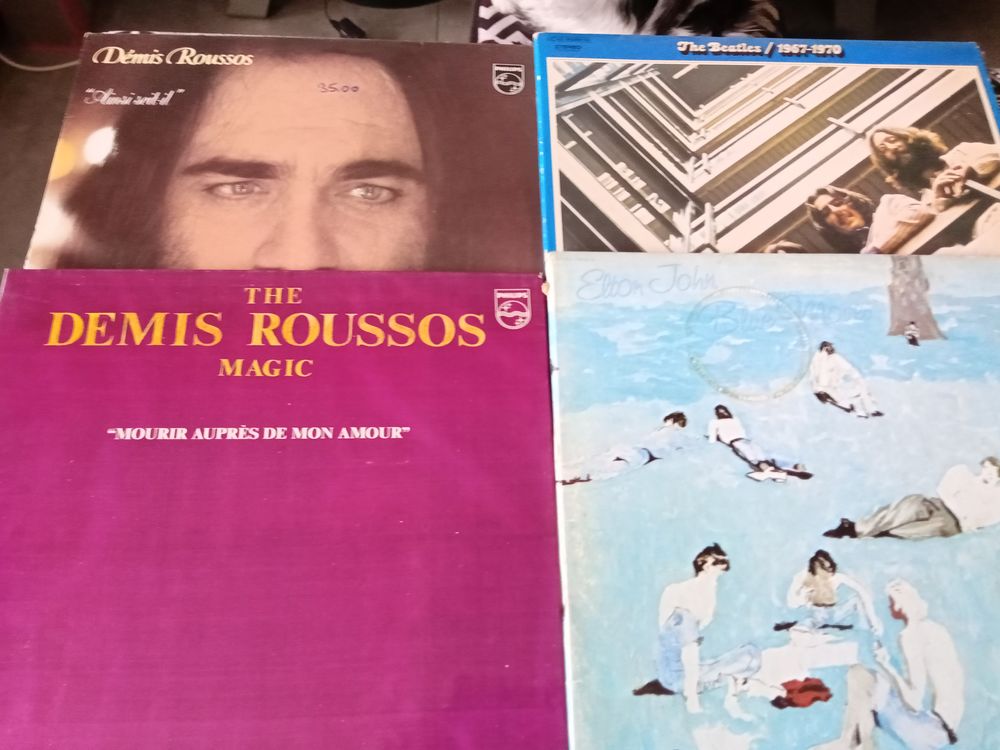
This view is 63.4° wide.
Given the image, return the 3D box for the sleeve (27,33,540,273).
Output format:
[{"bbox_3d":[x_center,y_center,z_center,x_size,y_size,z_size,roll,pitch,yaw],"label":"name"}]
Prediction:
[{"bbox_3d":[-0.124,-0.087,0.498,0.314,0.005,0.315,0,66,-3],"label":"sleeve"}]

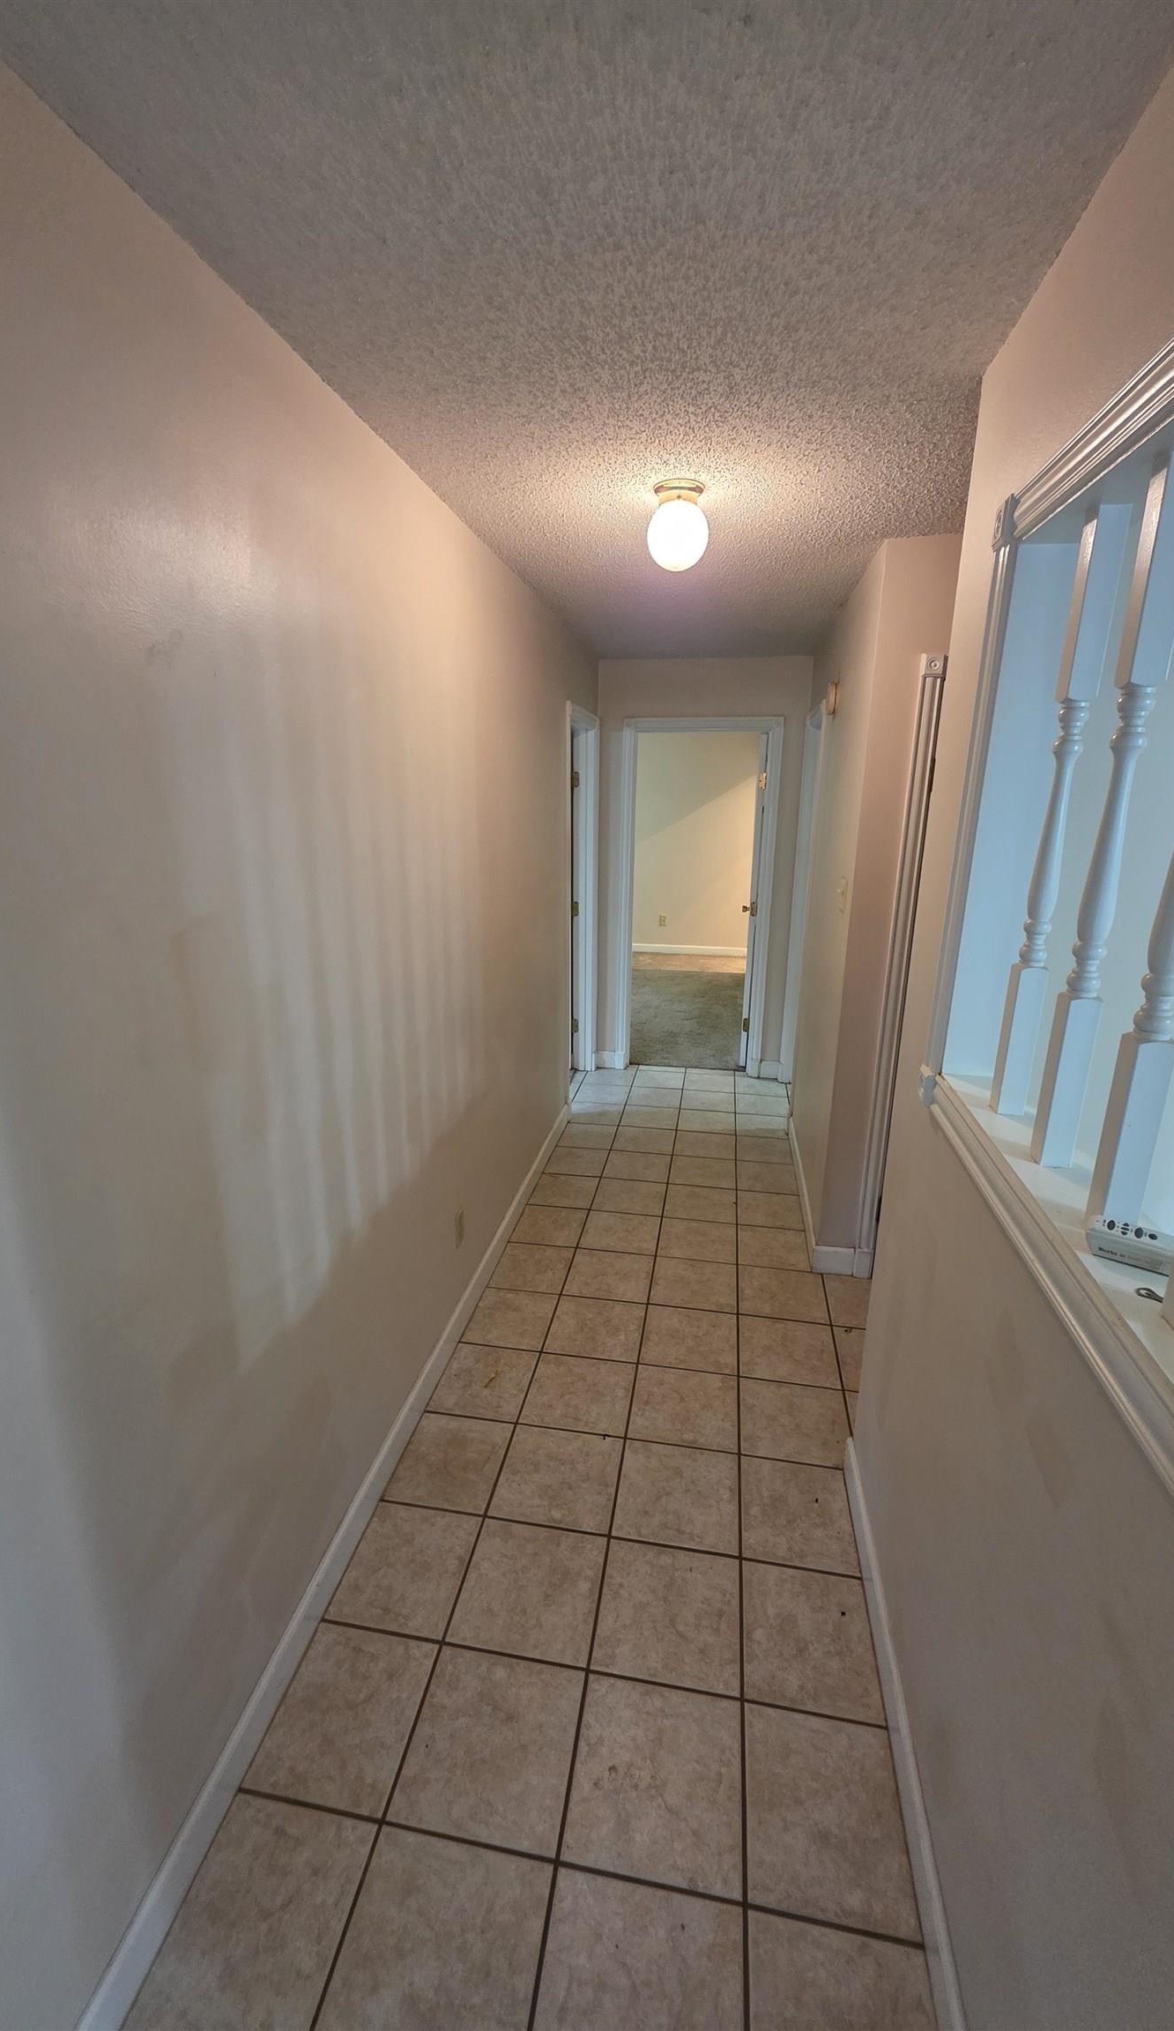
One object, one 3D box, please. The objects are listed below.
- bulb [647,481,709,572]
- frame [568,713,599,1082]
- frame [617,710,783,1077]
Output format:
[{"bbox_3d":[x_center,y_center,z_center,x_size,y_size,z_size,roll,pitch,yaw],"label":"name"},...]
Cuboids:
[{"bbox_3d":[0.232,-1.228,1.922,0.153,0.185,0.153,3,16,10],"label":"bulb"},{"bbox_3d":[-0.059,-0.550,4.310,0.110,2.070,0.800,3,16,10],"label":"frame"},{"bbox_3d":[0.661,-0.642,4.635,0.810,2.070,0.140,3,16,10],"label":"frame"}]

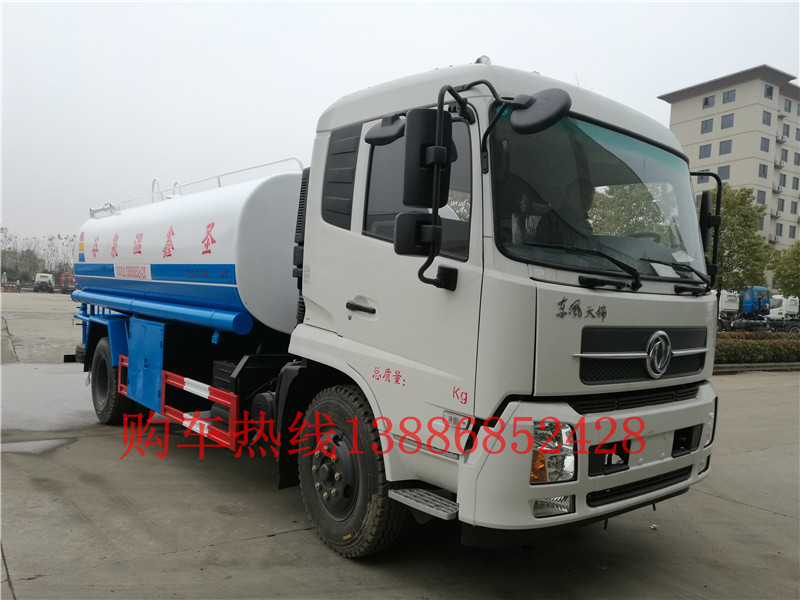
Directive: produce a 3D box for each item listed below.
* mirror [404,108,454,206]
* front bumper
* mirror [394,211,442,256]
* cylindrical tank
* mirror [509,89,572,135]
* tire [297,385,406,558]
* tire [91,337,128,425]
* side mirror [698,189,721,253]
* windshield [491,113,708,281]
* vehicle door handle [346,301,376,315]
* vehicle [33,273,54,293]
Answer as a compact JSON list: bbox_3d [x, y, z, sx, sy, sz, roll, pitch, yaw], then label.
[{"bbox_3d":[0.121,-0.633,2.790,0.205,0.440,0.100,3,1,-5],"label":"mirror"},{"bbox_3d":[1.253,0.780,3.450,2.360,0.610,0.370,3,0,-40],"label":"front bumper"},{"bbox_3d":[0.080,-0.291,2.770,0.200,0.190,0.090,3,1,-5],"label":"mirror"},{"bbox_3d":[-2.011,-0.466,7.420,2.240,1.440,5.050,3,1,-40],"label":"cylindrical tank"},{"bbox_3d":[0.601,-0.796,2.650,0.270,0.220,0.100,4,-42,36],"label":"mirror"},{"bbox_3d":[-0.303,1.044,3.853,0.270,1.010,1.010,3,0,-38],"label":"tire"},{"bbox_3d":[-3.325,0.924,7.250,0.270,1.010,1.010,3,0,-40],"label":"tire"},{"bbox_3d":[2.245,-0.579,4.570,0.100,0.440,0.200,3,1,23],"label":"side mirror"},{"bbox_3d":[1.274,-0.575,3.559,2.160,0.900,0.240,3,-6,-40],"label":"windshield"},{"bbox_3d":[-0.214,0.042,3.470,0.050,0.045,0.260,3,1,-40],"label":"vehicle door handle"},{"bbox_3d":[-38.795,-1.874,68.000,2.100,2.200,5.000,3,1,-27],"label":"vehicle"}]

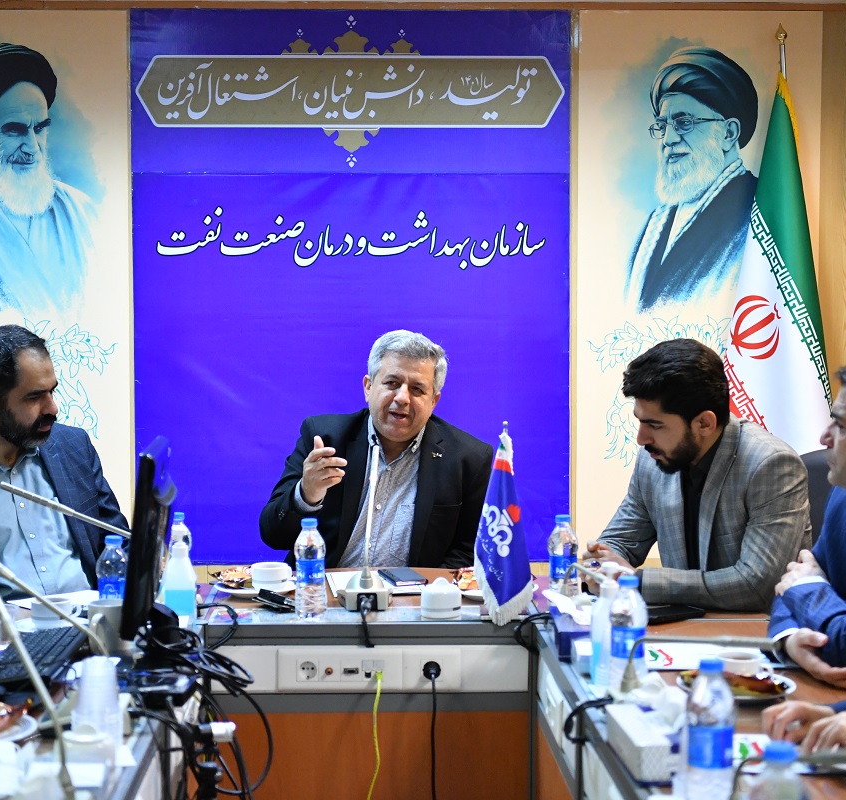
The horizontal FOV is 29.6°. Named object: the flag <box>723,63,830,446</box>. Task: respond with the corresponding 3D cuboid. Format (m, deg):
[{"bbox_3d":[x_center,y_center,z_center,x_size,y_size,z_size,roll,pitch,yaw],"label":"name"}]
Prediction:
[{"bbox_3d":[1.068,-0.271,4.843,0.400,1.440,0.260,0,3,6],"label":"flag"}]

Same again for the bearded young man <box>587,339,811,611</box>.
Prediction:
[{"bbox_3d":[0.640,0.532,3.591,0.720,1.333,0.550,-2,4,-38],"label":"bearded young man"}]

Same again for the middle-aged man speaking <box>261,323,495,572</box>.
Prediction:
[{"bbox_3d":[-0.105,0.509,3.851,0.560,1.353,0.700,0,3,0],"label":"middle-aged man speaking"}]

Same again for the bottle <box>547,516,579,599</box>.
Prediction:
[{"bbox_3d":[0.303,0.348,3.452,0.065,0.215,0.065,0,3,0],"label":"bottle"}]

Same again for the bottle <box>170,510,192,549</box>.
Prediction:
[{"bbox_3d":[-0.545,0.351,3.602,0.058,0.195,0.058,0,3,0],"label":"bottle"}]

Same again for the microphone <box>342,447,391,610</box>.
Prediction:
[{"bbox_3d":[-0.123,0.282,3.451,0.115,0.330,0.210,0,3,3],"label":"microphone"}]

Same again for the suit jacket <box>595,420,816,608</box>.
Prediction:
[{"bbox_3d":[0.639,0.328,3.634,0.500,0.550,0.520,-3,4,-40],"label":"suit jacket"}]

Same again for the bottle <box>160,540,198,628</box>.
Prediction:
[{"bbox_3d":[-0.490,0.373,3.220,0.067,0.182,0.067,0,3,0],"label":"bottle"}]

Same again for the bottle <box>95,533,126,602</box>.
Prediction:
[{"bbox_3d":[-0.607,0.364,3.142,0.065,0.215,0.065,0,3,0],"label":"bottle"}]

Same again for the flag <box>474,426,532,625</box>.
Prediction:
[{"bbox_3d":[0.165,0.259,3.270,0.118,0.395,0.090,0,3,0],"label":"flag"}]

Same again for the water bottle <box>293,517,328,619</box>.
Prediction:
[{"bbox_3d":[-0.234,0.351,3.330,0.065,0.210,0.065,0,3,0],"label":"water bottle"}]

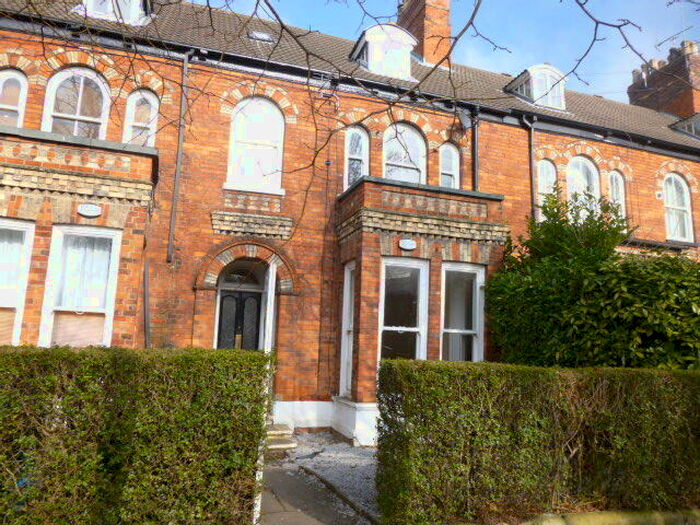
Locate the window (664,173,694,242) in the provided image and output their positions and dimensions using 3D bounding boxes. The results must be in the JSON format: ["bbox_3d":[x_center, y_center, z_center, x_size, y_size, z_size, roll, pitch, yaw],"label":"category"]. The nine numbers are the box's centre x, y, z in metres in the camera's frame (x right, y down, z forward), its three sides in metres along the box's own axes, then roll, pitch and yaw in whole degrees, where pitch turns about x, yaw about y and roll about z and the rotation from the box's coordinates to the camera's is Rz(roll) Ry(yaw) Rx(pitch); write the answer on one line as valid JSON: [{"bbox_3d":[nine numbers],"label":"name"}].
[{"bbox_3d":[8.556,-1.436,13.262,0.956,1.846,0.150,5,-8,-19],"label":"window"}]

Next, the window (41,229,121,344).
[{"bbox_3d":[-3.837,0.715,7.195,0.910,2.493,0.150,5,-8,-19],"label":"window"}]

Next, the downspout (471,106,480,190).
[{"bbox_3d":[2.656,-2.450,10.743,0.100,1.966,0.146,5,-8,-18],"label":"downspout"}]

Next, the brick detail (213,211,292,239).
[{"bbox_3d":[-1.747,-0.641,9.106,1.438,0.410,0.173,5,-8,-18],"label":"brick detail"}]

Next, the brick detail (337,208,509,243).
[{"bbox_3d":[1.281,-0.510,9.350,2.866,0.382,1.474,5,-8,-18],"label":"brick detail"}]

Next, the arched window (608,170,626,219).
[{"bbox_3d":[6.602,-1.495,12.594,0.521,1.571,0.150,5,-8,-19],"label":"arched window"}]

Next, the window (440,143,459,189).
[{"bbox_3d":[2.142,-1.858,11.097,0.511,1.562,0.150,5,-8,-19],"label":"window"}]

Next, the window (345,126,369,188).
[{"bbox_3d":[0.141,-2.012,10.063,0.510,1.529,0.109,5,-8,-18],"label":"window"}]

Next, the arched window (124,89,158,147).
[{"bbox_3d":[-3.781,-2.340,9.109,0.530,1.571,0.150,5,-8,-19],"label":"arched window"}]

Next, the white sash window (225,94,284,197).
[{"bbox_3d":[-1.805,-2.266,9.782,1.070,1.912,0.150,5,-8,-19],"label":"white sash window"}]

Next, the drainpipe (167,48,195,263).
[{"bbox_3d":[-2.932,-1.893,8.745,0.182,3.786,0.209,5,-8,-18],"label":"drainpipe"}]

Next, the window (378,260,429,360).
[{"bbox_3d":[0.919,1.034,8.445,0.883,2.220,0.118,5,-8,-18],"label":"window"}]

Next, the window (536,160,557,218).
[{"bbox_3d":[4.508,-1.631,11.502,0.546,1.529,0.109,5,-8,-18],"label":"window"}]

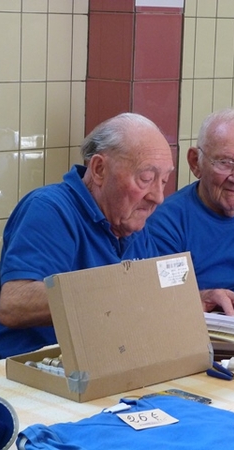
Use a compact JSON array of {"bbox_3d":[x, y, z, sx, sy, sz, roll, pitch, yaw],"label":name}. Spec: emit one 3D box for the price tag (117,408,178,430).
[{"bbox_3d":[0.047,0.296,1.991,0.079,0.003,0.060,-5,16,-31],"label":"price tag"}]

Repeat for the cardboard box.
[{"bbox_3d":[-0.007,0.164,2.314,0.330,0.207,0.190,-8,14,-44],"label":"cardboard box"}]

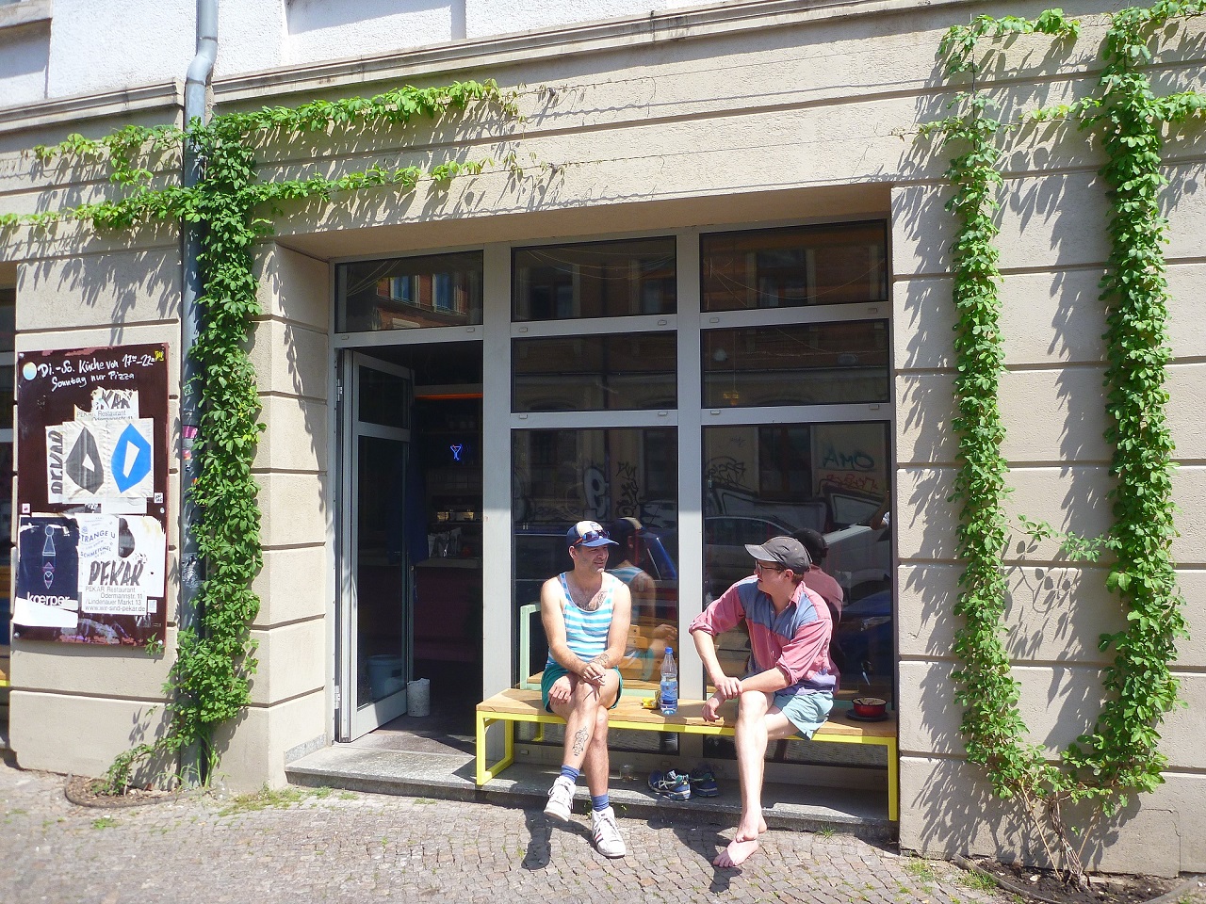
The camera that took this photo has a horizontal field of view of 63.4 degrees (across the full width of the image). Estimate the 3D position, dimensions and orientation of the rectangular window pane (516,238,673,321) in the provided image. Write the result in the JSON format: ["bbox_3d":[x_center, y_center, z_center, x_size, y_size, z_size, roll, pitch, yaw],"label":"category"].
[{"bbox_3d":[-0.055,-0.889,5.050,0.893,0.394,0.060,-1,-2,16],"label":"rectangular window pane"}]

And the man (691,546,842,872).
[{"bbox_3d":[0.699,1.006,4.144,0.760,1.290,0.520,2,-3,-42],"label":"man"}]

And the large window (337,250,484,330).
[{"bbox_3d":[-1.070,-0.873,5.346,0.897,0.394,0.060,-1,-2,16],"label":"large window"}]

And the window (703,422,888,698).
[{"bbox_3d":[0.928,0.596,4.677,0.900,1.450,0.060,-1,-2,16],"label":"window"}]

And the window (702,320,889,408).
[{"bbox_3d":[0.924,-0.423,4.748,0.902,0.398,0.060,-1,-2,16],"label":"window"}]

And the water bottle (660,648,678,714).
[{"bbox_3d":[0.306,1.063,4.543,0.081,0.307,0.081,-1,-2,16],"label":"water bottle"}]

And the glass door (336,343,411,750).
[{"bbox_3d":[-1.310,0.522,5.728,0.070,2.130,0.800,-1,-2,14],"label":"glass door"}]

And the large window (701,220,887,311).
[{"bbox_3d":[0.922,-0.894,4.736,0.900,0.410,0.060,-1,-2,16],"label":"large window"}]

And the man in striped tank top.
[{"bbox_3d":[-0.085,0.989,4.370,0.450,1.350,0.800,0,-2,0],"label":"man in striped tank top"}]

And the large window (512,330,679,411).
[{"bbox_3d":[-0.045,-0.403,4.995,0.890,0.410,0.060,-1,-2,16],"label":"large window"}]

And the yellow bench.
[{"bbox_3d":[0.380,1.409,4.633,1.941,0.379,0.402,-1,-2,16],"label":"yellow bench"}]

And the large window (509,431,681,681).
[{"bbox_3d":[-0.047,0.654,4.995,0.893,1.562,0.060,-1,-2,16],"label":"large window"}]

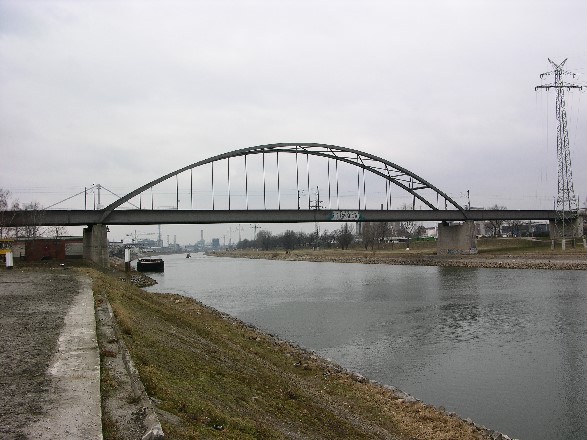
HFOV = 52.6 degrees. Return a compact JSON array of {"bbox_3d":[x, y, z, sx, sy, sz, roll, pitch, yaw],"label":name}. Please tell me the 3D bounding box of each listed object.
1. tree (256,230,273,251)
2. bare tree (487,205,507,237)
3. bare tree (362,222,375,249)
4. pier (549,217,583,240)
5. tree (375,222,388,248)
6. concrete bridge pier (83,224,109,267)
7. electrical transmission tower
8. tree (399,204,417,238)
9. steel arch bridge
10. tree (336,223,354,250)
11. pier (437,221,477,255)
[{"bbox_3d":[-26.390,18.883,540.000,14.560,17.714,14.560,-2,-3,0],"label":"tree"},{"bbox_3d":[89.629,0.397,262.000,9.051,14.457,9.051,-2,-3,0],"label":"bare tree"},{"bbox_3d":[39.181,8.228,310.000,6.791,14.863,6.791,-2,-3,0],"label":"bare tree"},{"bbox_3d":[97.088,3.047,210.673,3.500,7.800,12.000,0,-3,-29],"label":"pier"},{"bbox_3d":[45.231,7.838,305.000,7.453,14.110,7.453,-2,-3,0],"label":"tree"},{"bbox_3d":[-44.029,5.933,131.555,3.300,8.900,13.000,0,-3,-29],"label":"concrete bridge pier"},{"bbox_3d":[79.035,-18.889,173.296,12.900,54.800,7.300,-2,-3,10],"label":"electrical transmission tower"},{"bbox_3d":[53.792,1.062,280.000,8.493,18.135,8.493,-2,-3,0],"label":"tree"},{"bbox_3d":[2.734,-9.432,159.252,109.250,20.900,11.800,0,-3,-29],"label":"steel arch bridge"},{"bbox_3d":[30.233,9.651,345.000,10.465,15.786,10.465,-2,-3,0],"label":"tree"},{"bbox_3d":[50.976,5.652,184.786,3.300,10.000,13.000,0,-3,-29],"label":"pier"}]

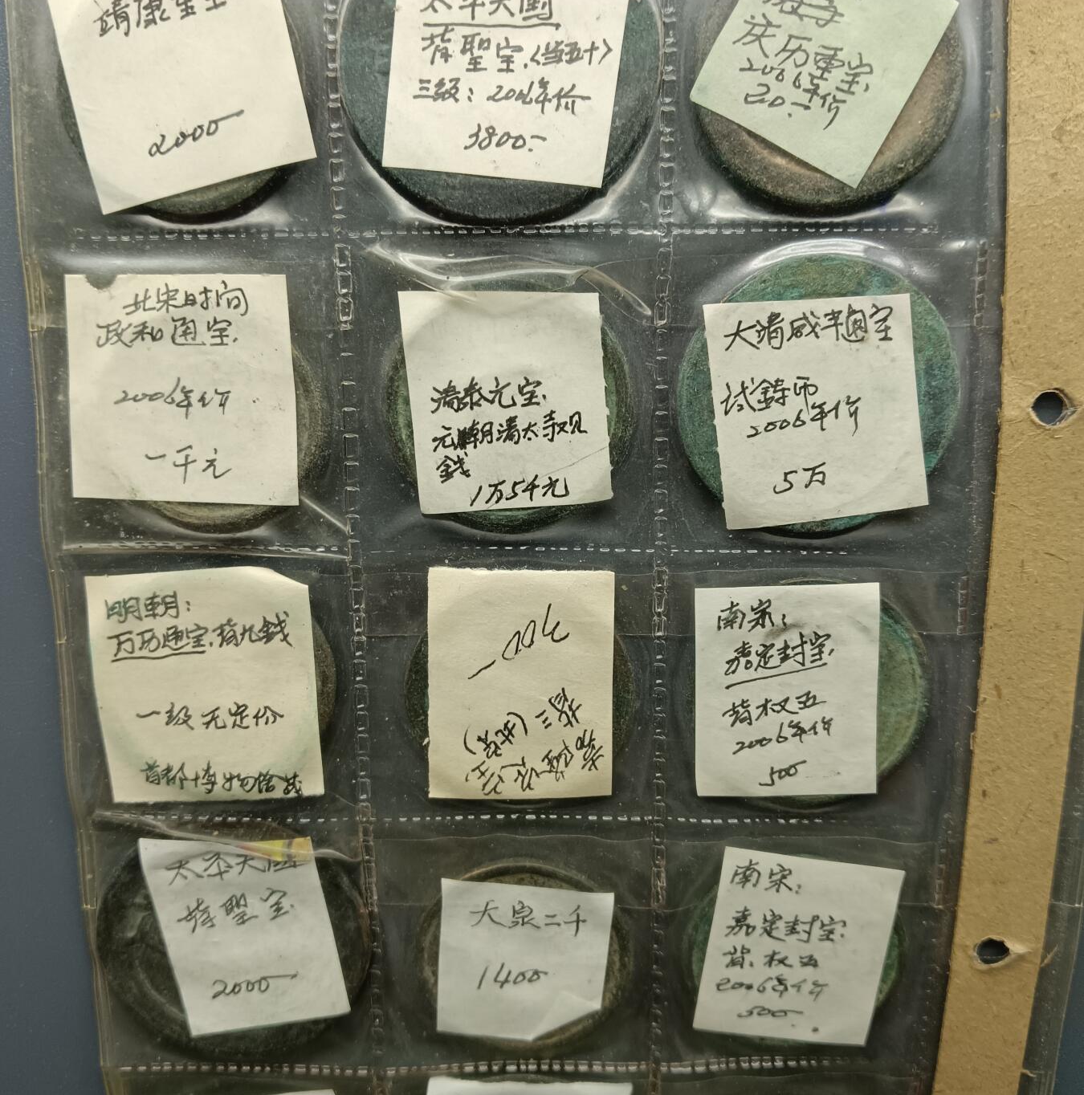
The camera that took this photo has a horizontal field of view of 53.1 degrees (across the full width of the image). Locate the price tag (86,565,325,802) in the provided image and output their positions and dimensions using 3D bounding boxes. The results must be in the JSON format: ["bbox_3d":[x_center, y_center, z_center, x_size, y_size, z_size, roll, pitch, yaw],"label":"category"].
[{"bbox_3d":[-0.047,0.020,0.152,0.030,0.033,0.002,-1,13,0],"label":"price tag"}]

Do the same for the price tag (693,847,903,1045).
[{"bbox_3d":[0.040,0.064,0.171,0.028,0.033,0.002,7,17,-2],"label":"price tag"}]

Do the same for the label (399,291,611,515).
[{"bbox_3d":[-0.005,-0.020,0.145,0.026,0.029,0.002,-3,9,0],"label":"label"}]

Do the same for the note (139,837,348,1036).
[{"bbox_3d":[-0.046,0.061,0.170,0.026,0.036,0.002,-6,17,2],"label":"note"}]

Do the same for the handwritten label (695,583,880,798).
[{"bbox_3d":[0.035,0.021,0.153,0.026,0.032,0.002,-2,13,0],"label":"handwritten label"}]

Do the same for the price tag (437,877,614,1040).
[{"bbox_3d":[-0.003,0.066,0.172,0.026,0.028,0.002,4,17,-1],"label":"price tag"}]

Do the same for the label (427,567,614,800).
[{"bbox_3d":[-0.003,0.019,0.153,0.026,0.034,0.002,0,13,-1],"label":"label"}]

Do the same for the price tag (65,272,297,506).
[{"bbox_3d":[-0.051,-0.022,0.152,0.032,0.032,0.002,1,9,0],"label":"price tag"}]

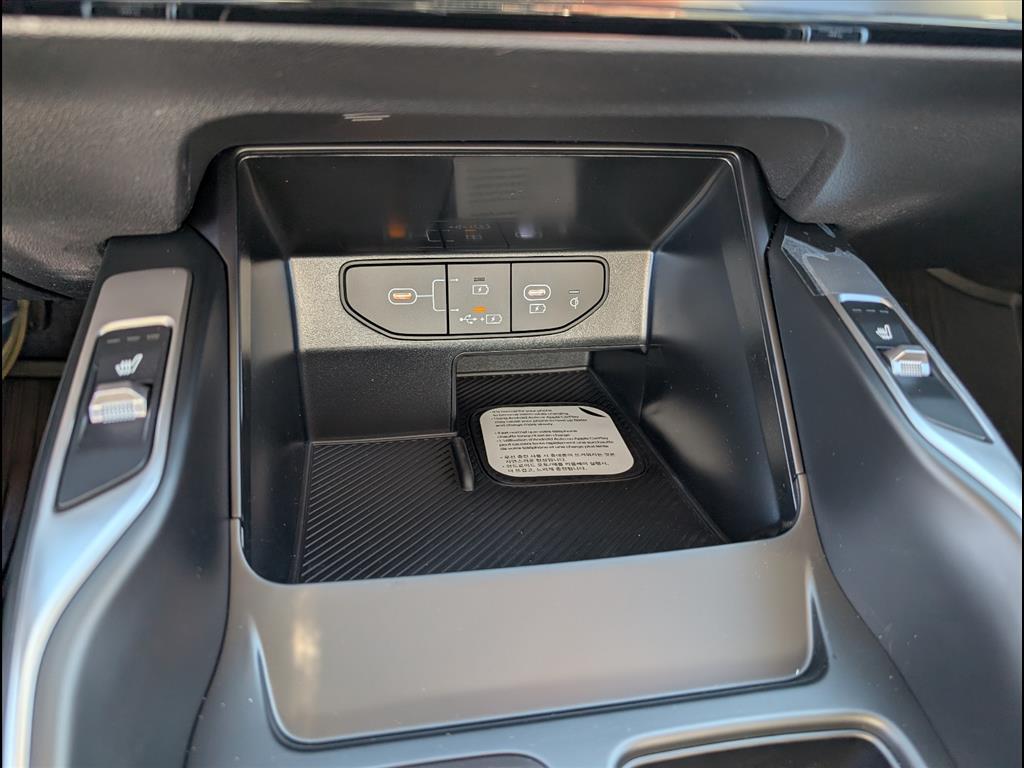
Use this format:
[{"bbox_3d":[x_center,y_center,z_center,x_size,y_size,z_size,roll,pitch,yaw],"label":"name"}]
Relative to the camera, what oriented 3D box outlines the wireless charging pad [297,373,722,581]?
[{"bbox_3d":[-0.013,0.033,0.361,0.174,0.012,0.199,-3,25,-12],"label":"wireless charging pad"}]

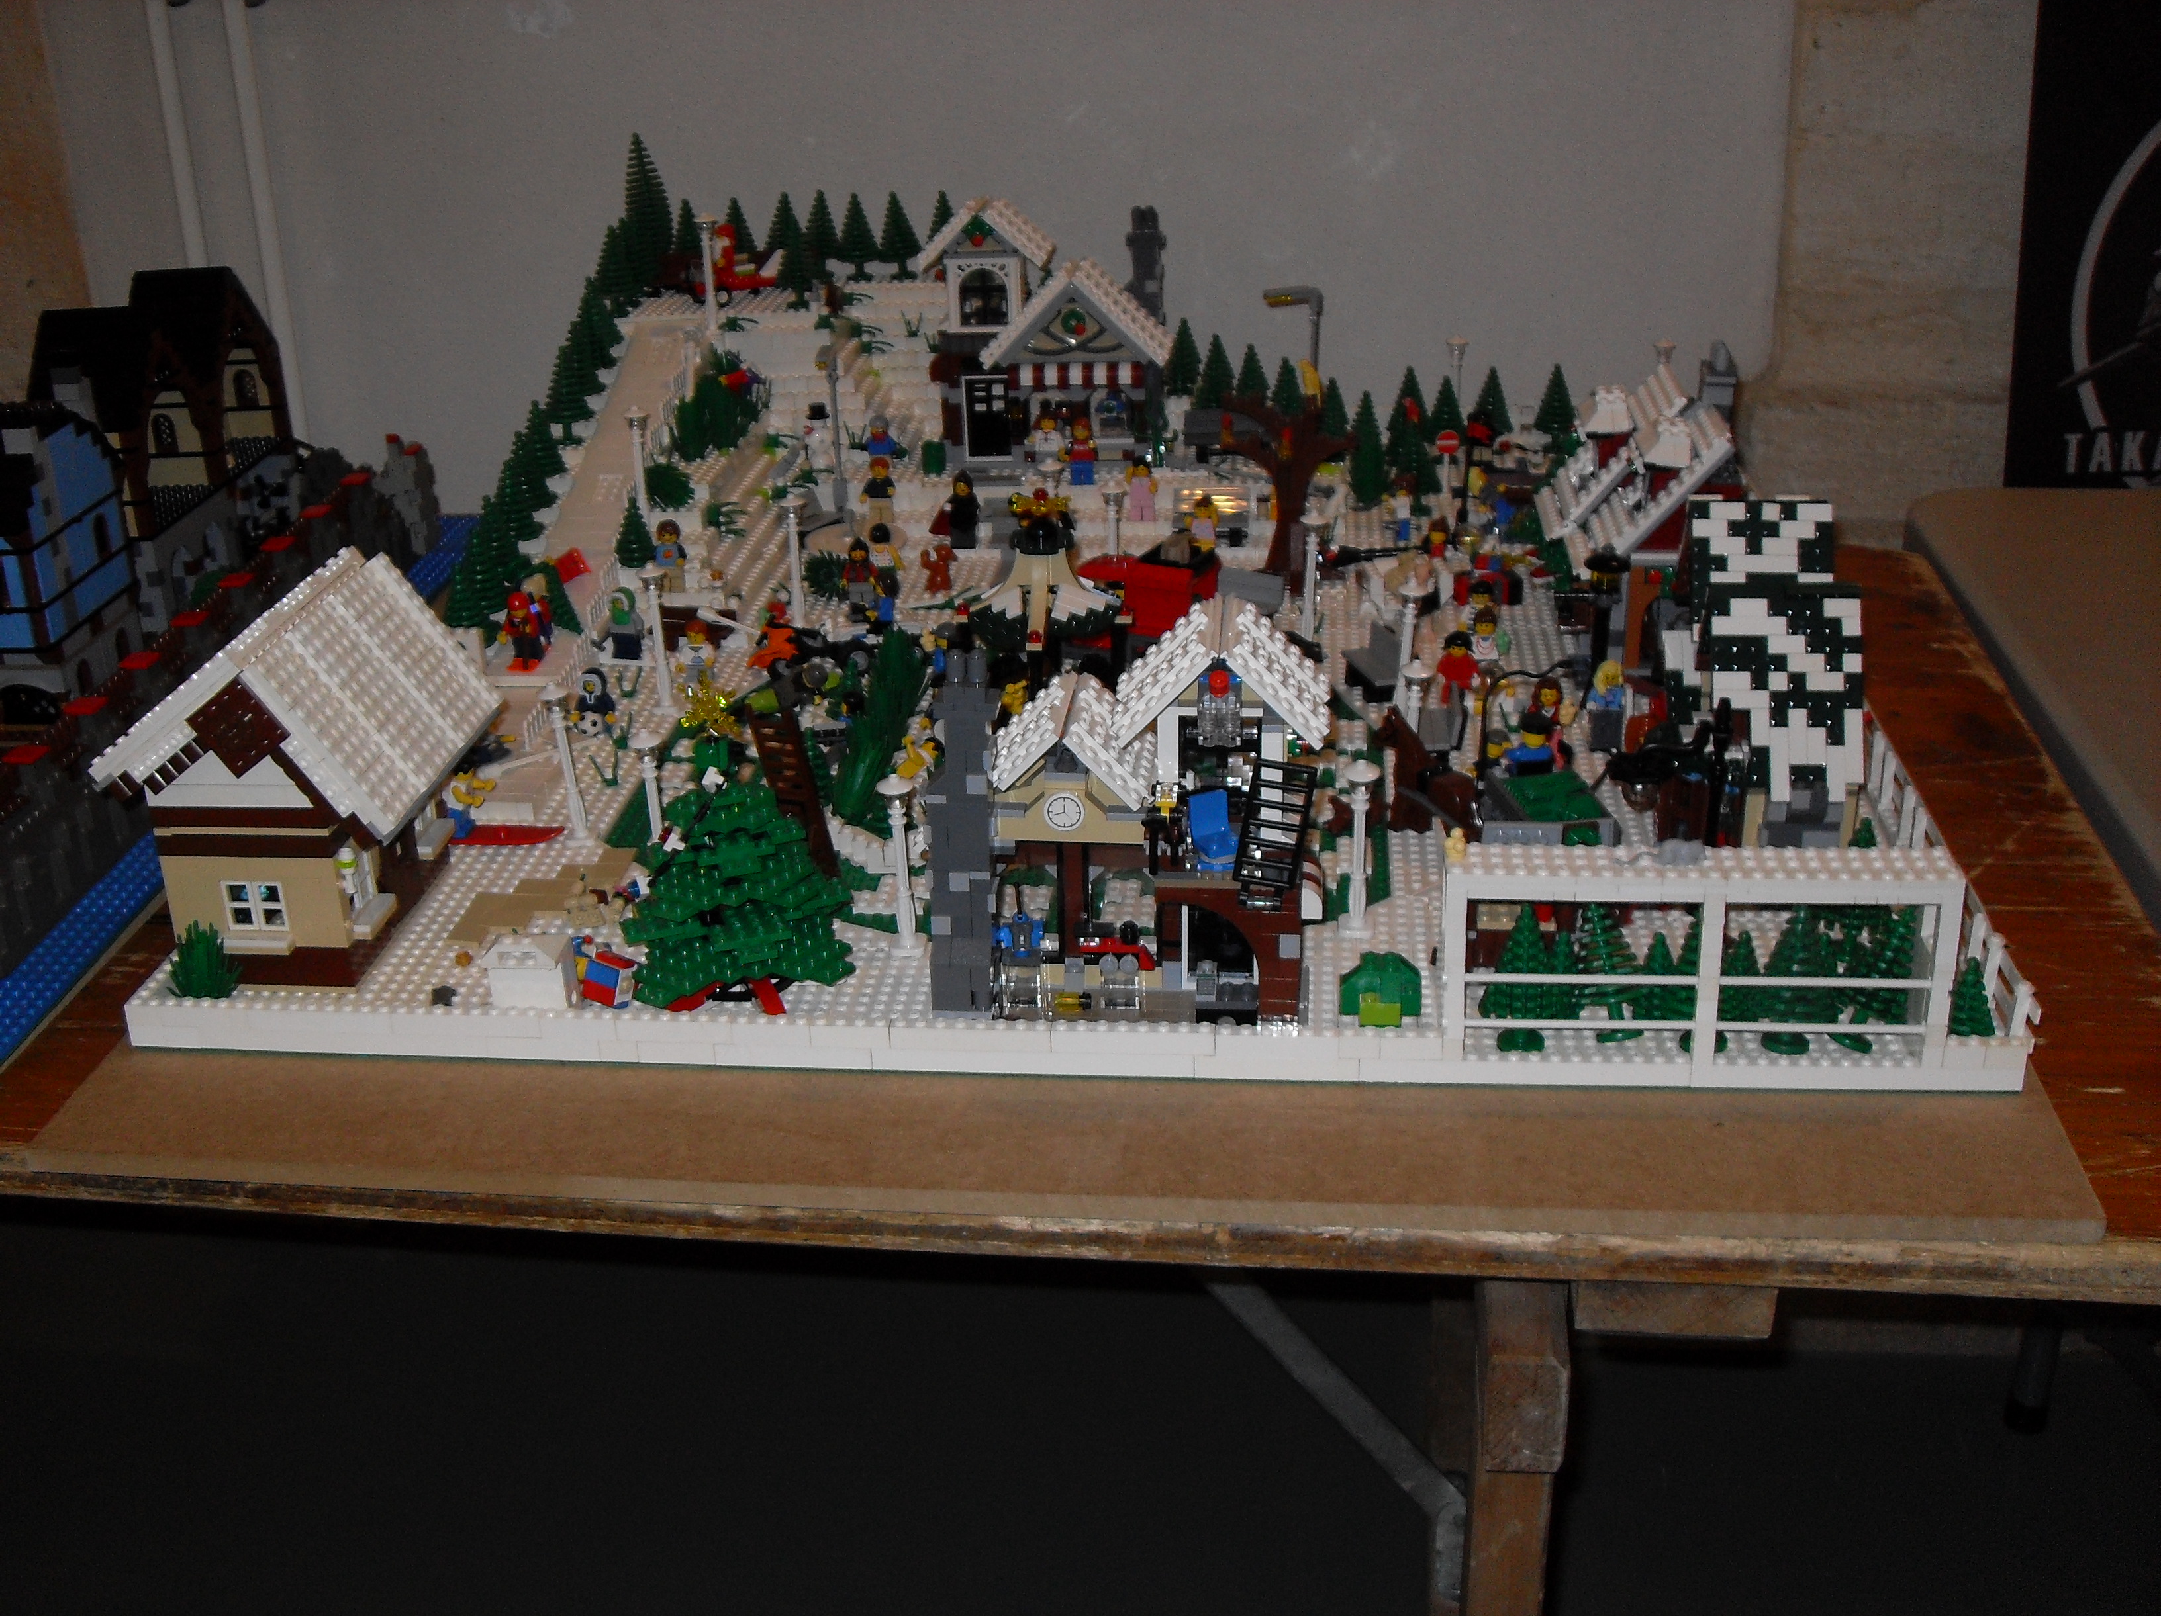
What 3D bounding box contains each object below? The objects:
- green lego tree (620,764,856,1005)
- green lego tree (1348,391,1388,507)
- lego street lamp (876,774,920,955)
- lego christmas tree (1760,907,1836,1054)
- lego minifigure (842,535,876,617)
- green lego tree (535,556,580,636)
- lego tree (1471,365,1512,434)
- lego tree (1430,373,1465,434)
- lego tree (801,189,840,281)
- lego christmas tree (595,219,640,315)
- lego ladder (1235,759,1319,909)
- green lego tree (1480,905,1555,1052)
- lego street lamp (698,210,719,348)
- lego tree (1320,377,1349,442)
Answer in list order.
[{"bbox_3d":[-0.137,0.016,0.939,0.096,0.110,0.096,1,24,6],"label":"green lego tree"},{"bbox_3d":[0.206,-0.262,1.657,0.031,0.072,0.031,1,23,6],"label":"green lego tree"},{"bbox_3d":[-0.074,0.023,0.956,0.016,0.080,0.016,-1,23,7],"label":"lego street lamp"},{"bbox_3d":[0.272,0.063,0.878,0.030,0.062,0.030,1,24,6],"label":"lego christmas tree"},{"bbox_3d":[-0.136,-0.144,1.425,0.023,0.045,0.014,-2,23,1],"label":"lego minifigure"},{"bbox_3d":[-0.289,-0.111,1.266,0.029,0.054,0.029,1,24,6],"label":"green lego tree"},{"bbox_3d":[0.296,-0.289,1.668,0.033,0.063,0.033,1,23,6],"label":"lego tree"},{"bbox_3d":[0.261,-0.276,1.642,0.030,0.062,0.030,1,24,6],"label":"lego tree"},{"bbox_3d":[-0.183,-0.405,1.632,0.030,0.064,0.030,1,23,6],"label":"lego tree"},{"bbox_3d":[-0.320,-0.372,1.594,0.033,0.064,0.033,1,23,6],"label":"lego christmas tree"},{"bbox_3d":[0.075,0.011,0.886,0.024,0.058,0.005,10,16,2],"label":"lego ladder"},{"bbox_3d":[0.167,0.063,0.886,0.029,0.061,0.029,1,24,6],"label":"green lego tree"},{"bbox_3d":[-0.239,-0.344,1.492,0.016,0.081,0.016,1,23,6],"label":"lego street lamp"},{"bbox_3d":[0.183,-0.284,1.682,0.033,0.063,0.033,1,23,6],"label":"lego tree"}]

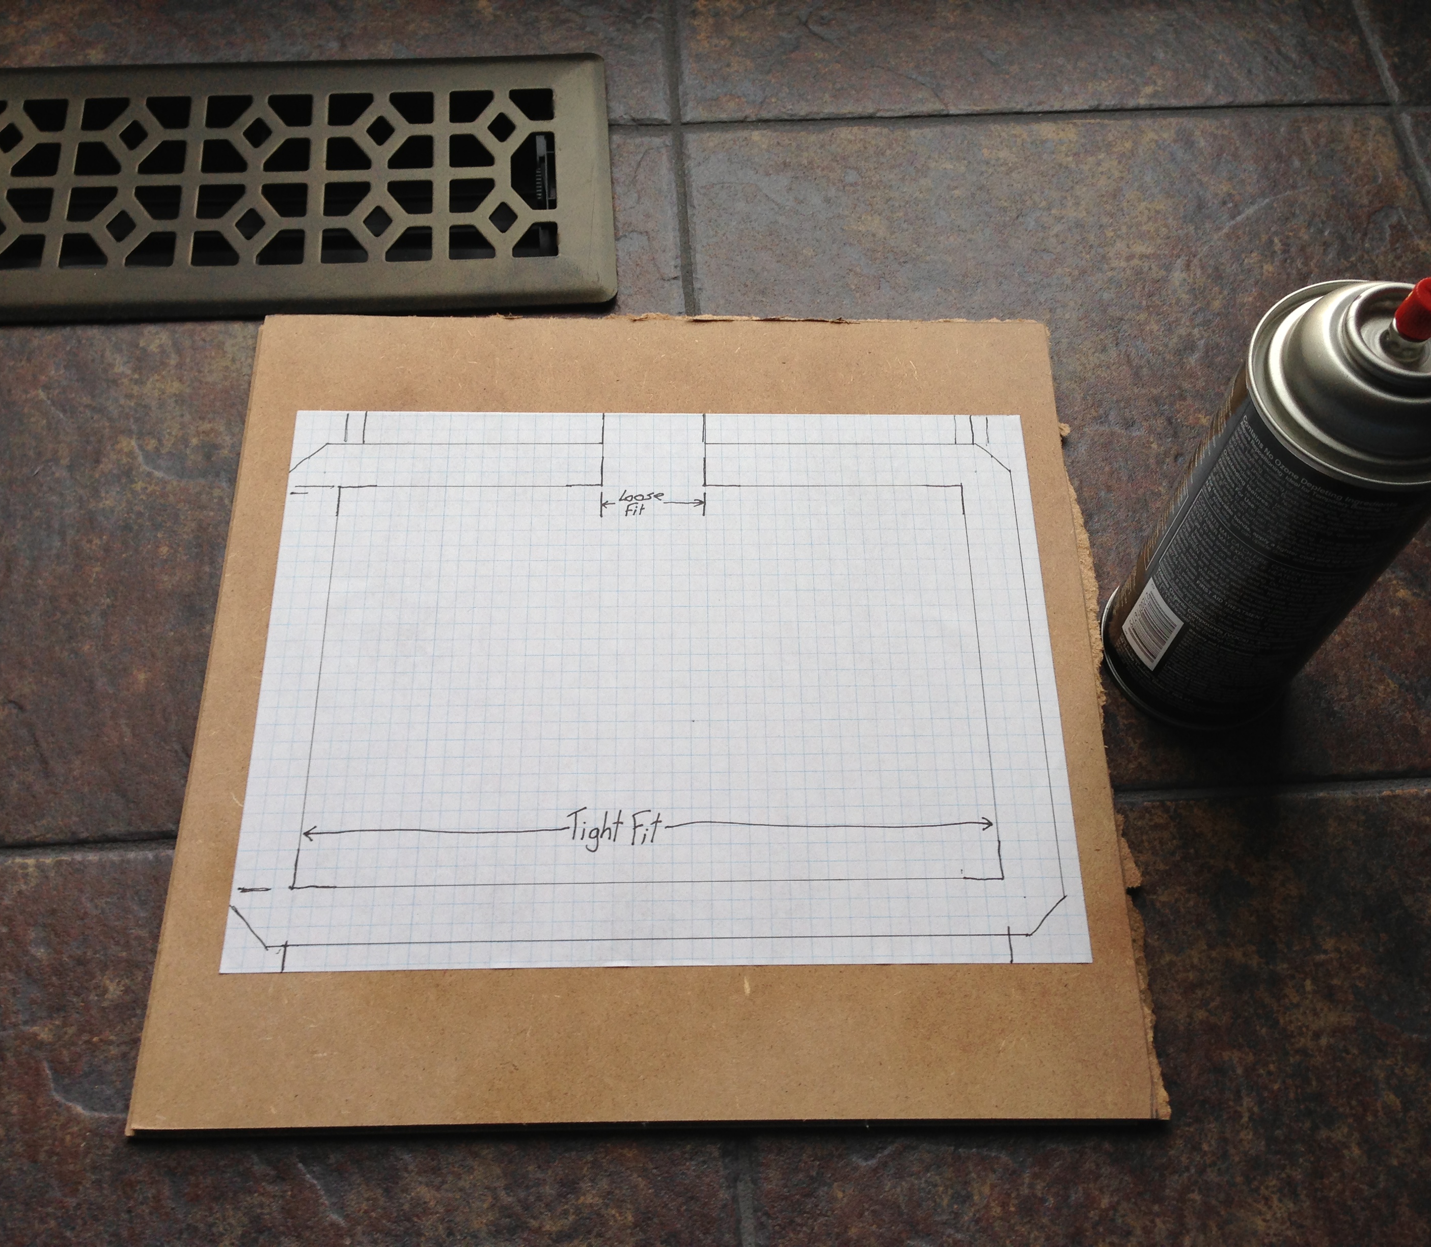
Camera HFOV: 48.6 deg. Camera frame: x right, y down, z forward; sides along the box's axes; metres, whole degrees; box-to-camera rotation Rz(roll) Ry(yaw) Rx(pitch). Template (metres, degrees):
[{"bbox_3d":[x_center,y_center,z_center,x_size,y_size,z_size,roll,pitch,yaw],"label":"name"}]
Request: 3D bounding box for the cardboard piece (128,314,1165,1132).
[{"bbox_3d":[-0.021,0.017,0.561,0.320,0.006,0.313,0,62,-2],"label":"cardboard piece"}]

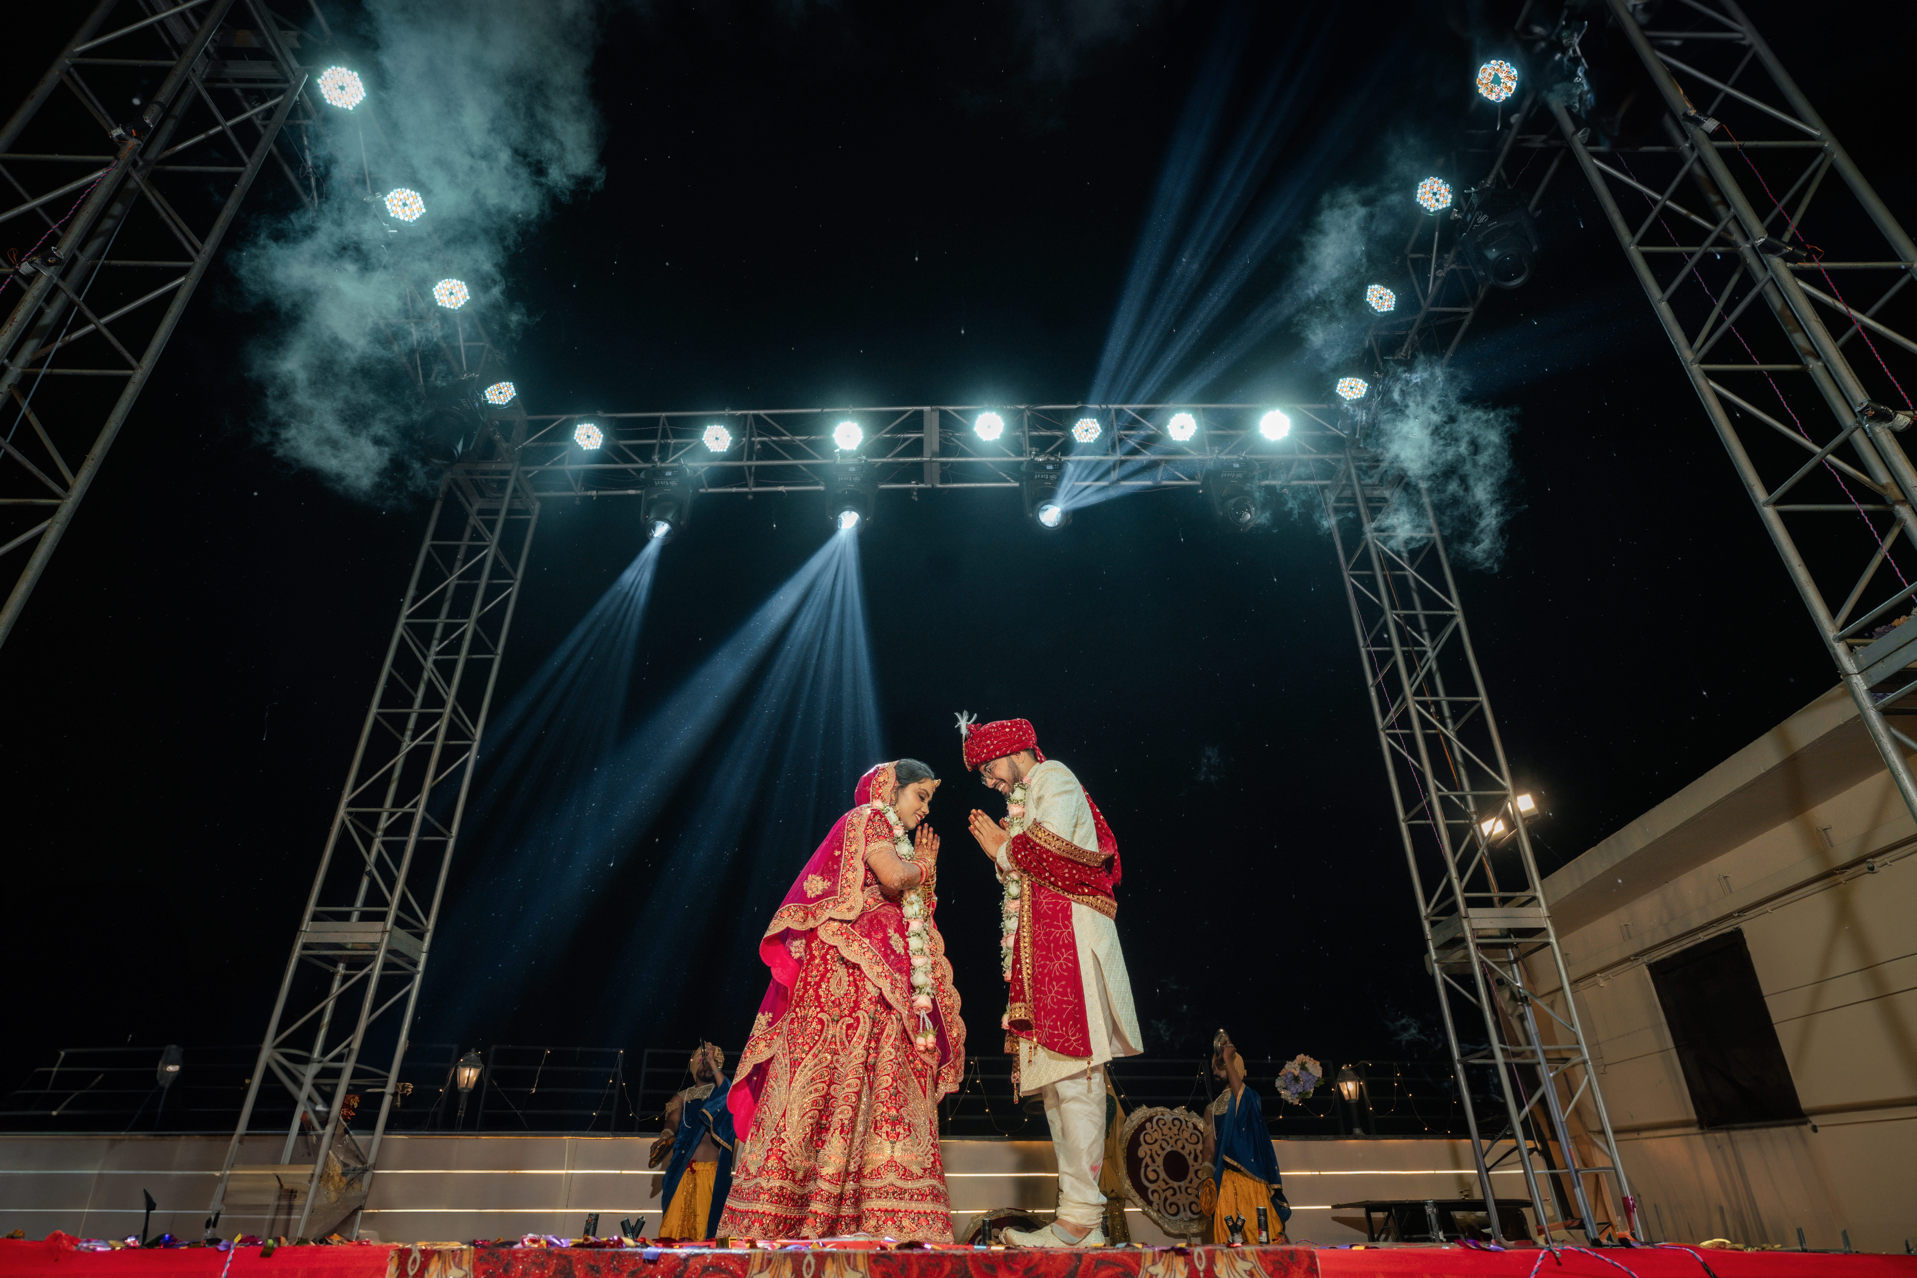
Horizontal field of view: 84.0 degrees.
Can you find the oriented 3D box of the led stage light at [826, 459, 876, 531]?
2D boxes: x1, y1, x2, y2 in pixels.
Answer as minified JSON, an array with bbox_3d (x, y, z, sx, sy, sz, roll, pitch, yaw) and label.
[{"bbox_3d":[-0.711,-0.933,7.024,0.330,0.490,0.300,-3,-31,5],"label":"led stage light"}]

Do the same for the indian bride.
[{"bbox_3d":[-0.352,1.145,3.572,0.730,1.550,0.680,-8,-32,13],"label":"indian bride"}]

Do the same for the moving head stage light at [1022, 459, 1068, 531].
[{"bbox_3d":[0.578,-0.933,7.024,0.330,0.490,0.300,6,-32,-10],"label":"moving head stage light"}]

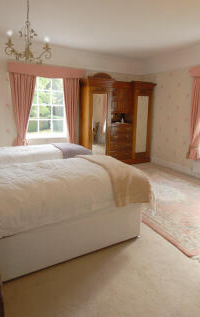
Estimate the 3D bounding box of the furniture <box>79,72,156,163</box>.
[{"bbox_3d":[0.484,-0.935,5.227,1.946,2.244,0.497,-5,12,-27],"label":"furniture"}]

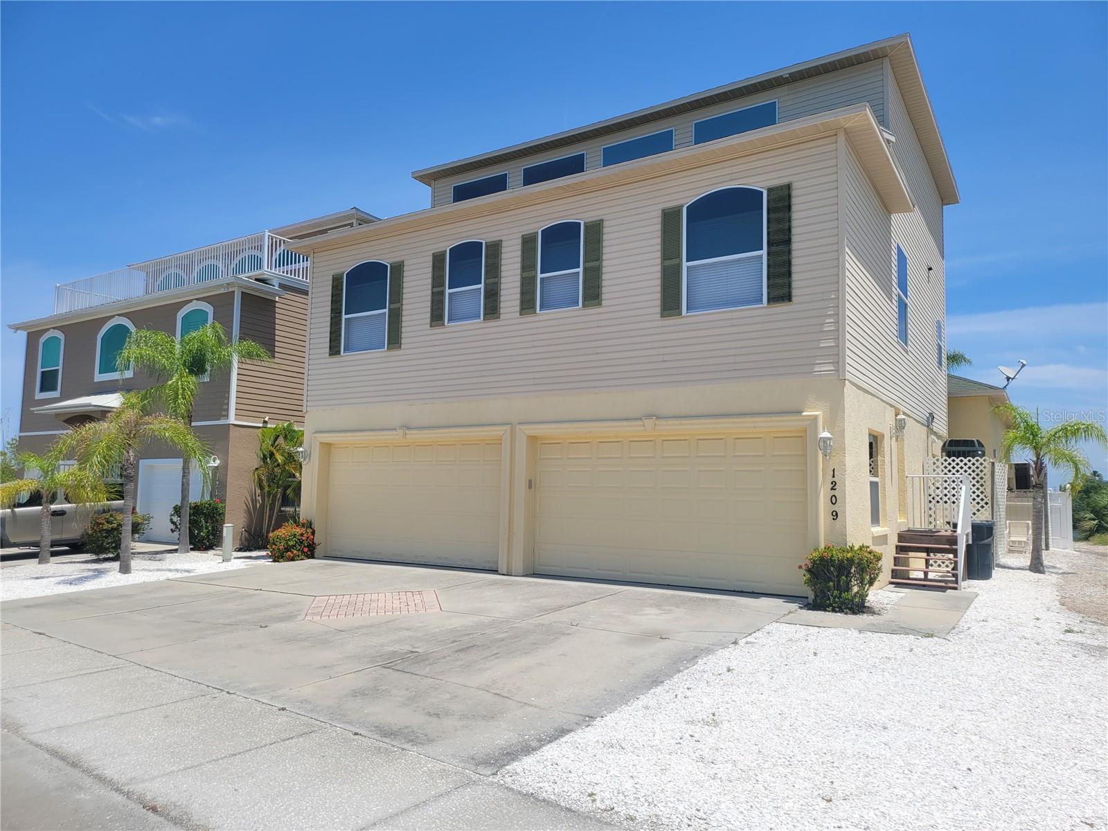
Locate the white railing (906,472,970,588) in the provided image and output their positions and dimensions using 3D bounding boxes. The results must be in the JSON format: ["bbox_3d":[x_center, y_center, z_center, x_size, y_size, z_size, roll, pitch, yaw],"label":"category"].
[{"bbox_3d":[6.560,1.910,14.509,1.300,1.920,2.300,-2,-6,31],"label":"white railing"}]

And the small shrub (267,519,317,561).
[{"bbox_3d":[-5.358,2.531,17.000,0.970,0.835,0.920,-3,-6,35],"label":"small shrub"}]

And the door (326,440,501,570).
[{"bbox_3d":[-2.856,1.719,16.487,4.880,2.420,0.200,-3,-6,35],"label":"door"}]

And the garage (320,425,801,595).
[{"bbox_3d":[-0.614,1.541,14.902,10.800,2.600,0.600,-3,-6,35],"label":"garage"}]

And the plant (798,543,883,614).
[{"bbox_3d":[3.776,2.114,10.950,1.080,0.868,0.950,-3,-6,35],"label":"plant"}]

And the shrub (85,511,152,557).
[{"bbox_3d":[-9.479,2.535,18.100,1.500,0.947,1.350,-3,-6,35],"label":"shrub"}]

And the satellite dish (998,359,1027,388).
[{"bbox_3d":[14.320,-1.298,26.000,0.800,0.860,0.650,-2,-6,32],"label":"satellite dish"}]

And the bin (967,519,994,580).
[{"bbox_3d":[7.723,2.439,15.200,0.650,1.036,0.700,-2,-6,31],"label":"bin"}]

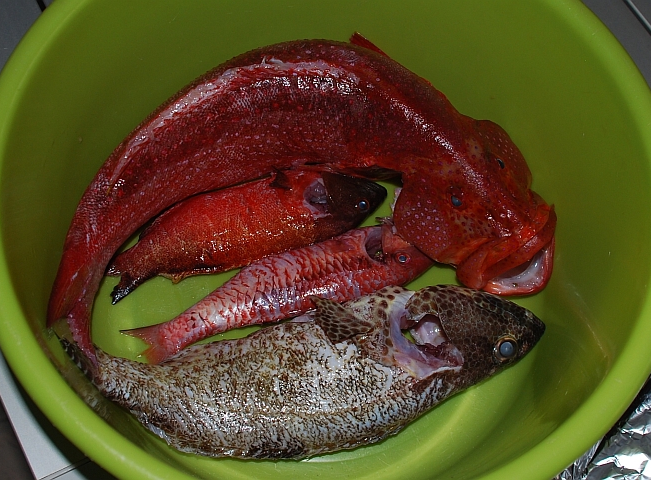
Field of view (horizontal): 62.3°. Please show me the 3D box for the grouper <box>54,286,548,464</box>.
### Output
[{"bbox_3d":[-0.005,0.099,0.406,0.362,0.060,0.118,-5,69,-5],"label":"grouper"}]

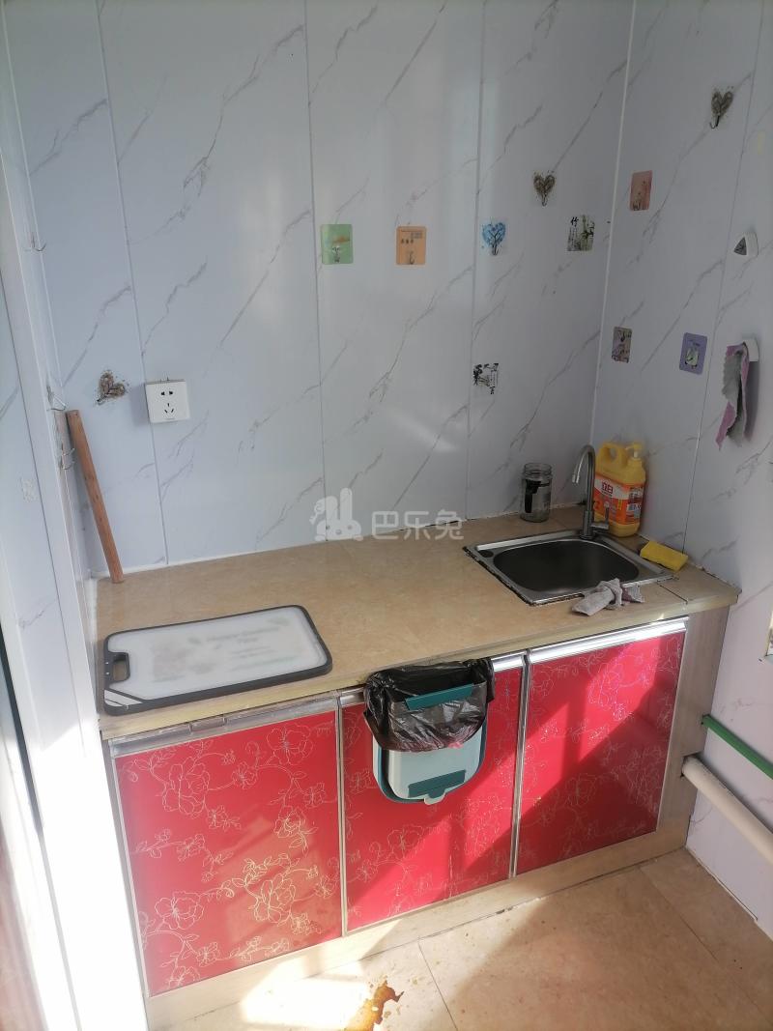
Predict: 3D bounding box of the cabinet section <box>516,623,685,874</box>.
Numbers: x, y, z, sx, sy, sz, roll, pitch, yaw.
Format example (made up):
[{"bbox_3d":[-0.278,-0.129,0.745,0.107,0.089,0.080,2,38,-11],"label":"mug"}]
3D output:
[{"bbox_3d":[0.480,0.542,1.835,0.405,0.592,0.020,-8,23,-19],"label":"cabinet section"}]

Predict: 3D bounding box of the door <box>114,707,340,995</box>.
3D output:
[{"bbox_3d":[-0.287,0.651,1.566,0.405,0.592,0.020,-8,23,-19],"label":"door"}]

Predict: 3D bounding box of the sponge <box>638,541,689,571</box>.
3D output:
[{"bbox_3d":[0.659,0.096,1.914,0.058,0.025,0.106,-14,25,-31],"label":"sponge"}]

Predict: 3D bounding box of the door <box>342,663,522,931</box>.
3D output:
[{"bbox_3d":[0.098,0.596,1.701,0.400,0.592,0.020,-8,23,-19],"label":"door"}]

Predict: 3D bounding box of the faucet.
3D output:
[{"bbox_3d":[0.499,-0.043,1.954,0.065,0.255,0.150,11,24,27],"label":"faucet"}]

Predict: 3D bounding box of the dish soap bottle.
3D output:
[{"bbox_3d":[0.600,-0.083,2.080,0.066,0.245,0.135,-12,24,-27],"label":"dish soap bottle"}]

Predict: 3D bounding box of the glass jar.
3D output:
[{"bbox_3d":[0.405,-0.062,2.168,0.077,0.143,0.077,0,21,0],"label":"glass jar"}]

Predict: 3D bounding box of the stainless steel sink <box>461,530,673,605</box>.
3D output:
[{"bbox_3d":[0.429,0.183,1.944,0.378,0.160,0.326,-8,23,-19],"label":"stainless steel sink"}]

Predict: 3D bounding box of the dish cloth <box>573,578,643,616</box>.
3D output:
[{"bbox_3d":[0.467,0.168,1.726,0.170,0.036,0.088,-8,23,-19],"label":"dish cloth"}]

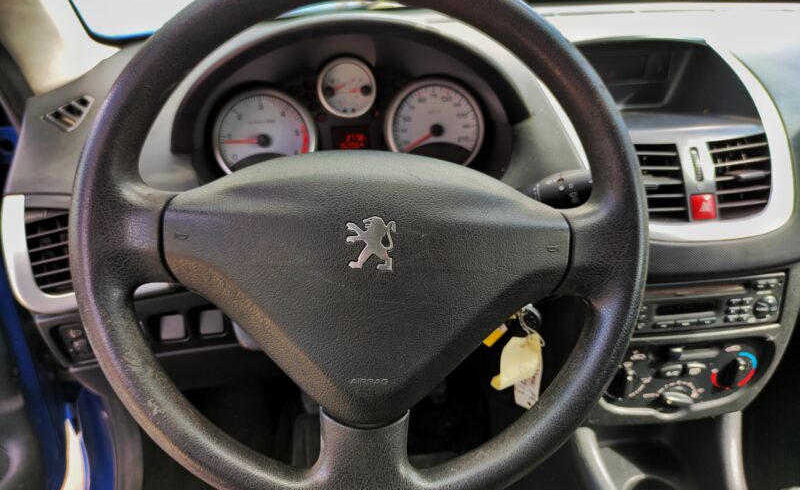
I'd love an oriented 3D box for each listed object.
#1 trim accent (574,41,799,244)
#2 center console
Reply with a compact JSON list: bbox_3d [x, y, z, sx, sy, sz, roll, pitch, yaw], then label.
[{"bbox_3d":[0.282,-0.111,0.586,0.205,0.205,0.080,-4,-9,-6],"label":"trim accent"},{"bbox_3d":[0.303,0.096,0.603,0.190,0.165,0.075,-4,20,-6],"label":"center console"}]

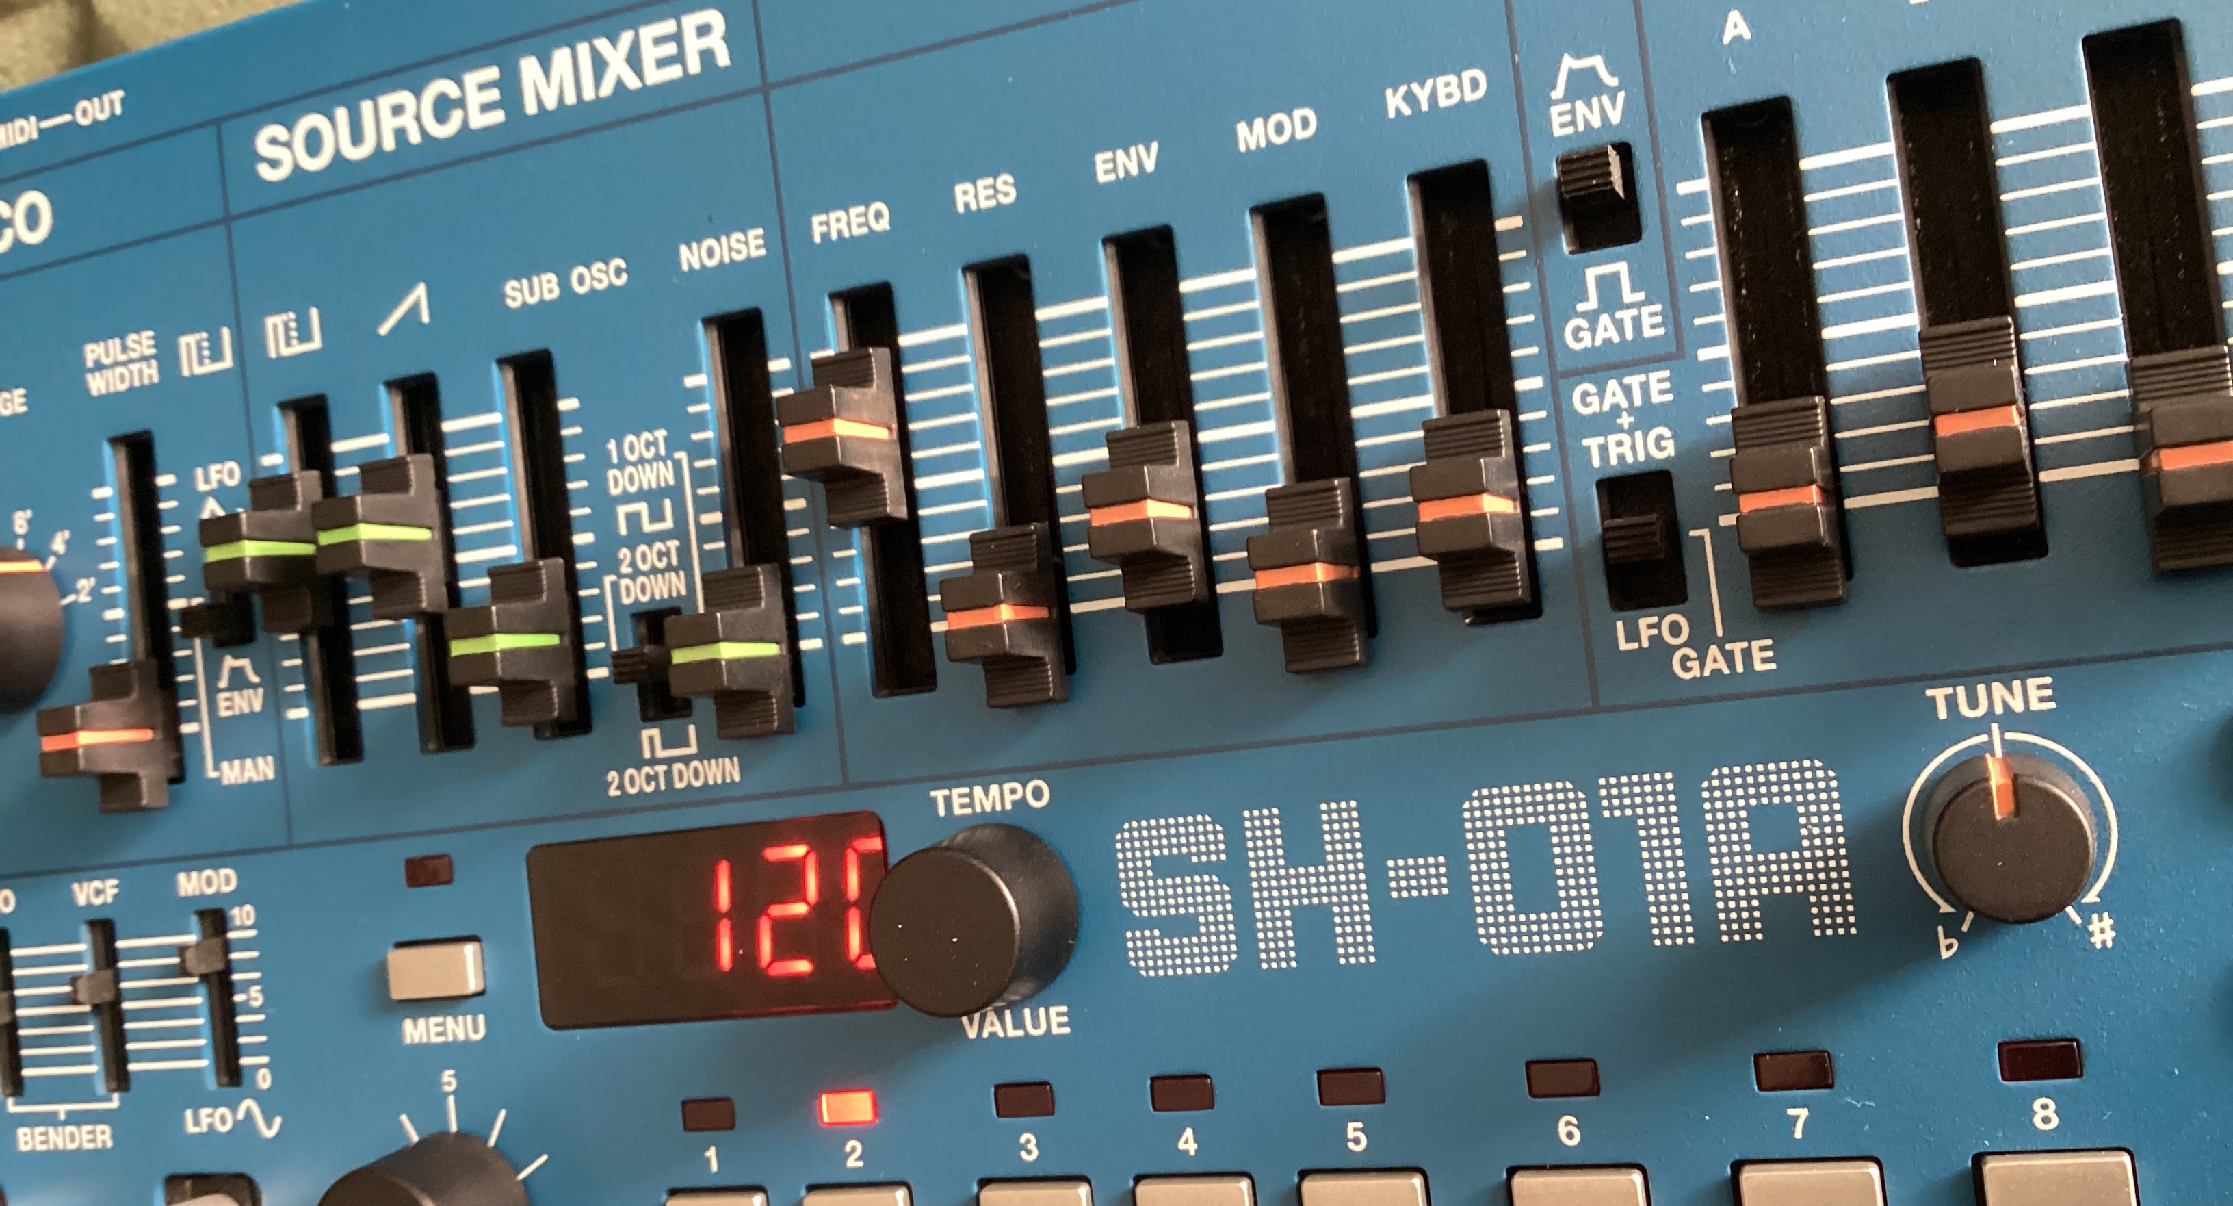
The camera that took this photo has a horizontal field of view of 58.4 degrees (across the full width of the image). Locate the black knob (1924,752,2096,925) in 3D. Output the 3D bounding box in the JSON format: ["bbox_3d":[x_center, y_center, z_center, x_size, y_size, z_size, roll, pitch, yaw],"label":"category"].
[{"bbox_3d":[0.051,0.014,0.113,0.010,0.006,0.010,-8,88,20],"label":"black knob"}]

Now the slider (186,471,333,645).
[{"bbox_3d":[-0.066,-0.004,0.155,0.004,0.009,0.012,-8,88,20],"label":"slider"}]

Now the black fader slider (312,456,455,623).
[{"bbox_3d":[-0.056,-0.005,0.151,0.004,0.009,0.012,-8,88,20],"label":"black fader slider"}]

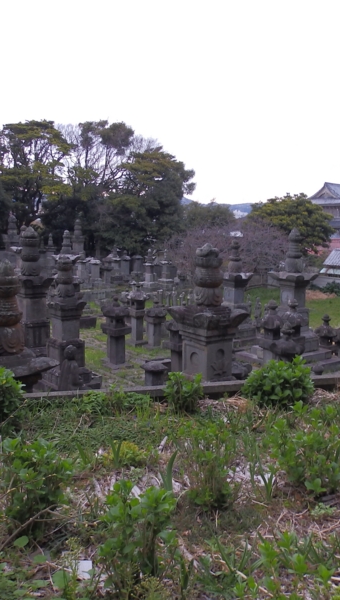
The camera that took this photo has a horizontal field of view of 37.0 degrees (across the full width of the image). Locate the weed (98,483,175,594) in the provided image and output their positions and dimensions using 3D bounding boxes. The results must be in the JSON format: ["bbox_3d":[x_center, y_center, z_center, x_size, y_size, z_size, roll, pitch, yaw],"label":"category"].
[{"bbox_3d":[-0.151,1.080,2.334,0.349,0.499,0.349,1,7,0],"label":"weed"}]

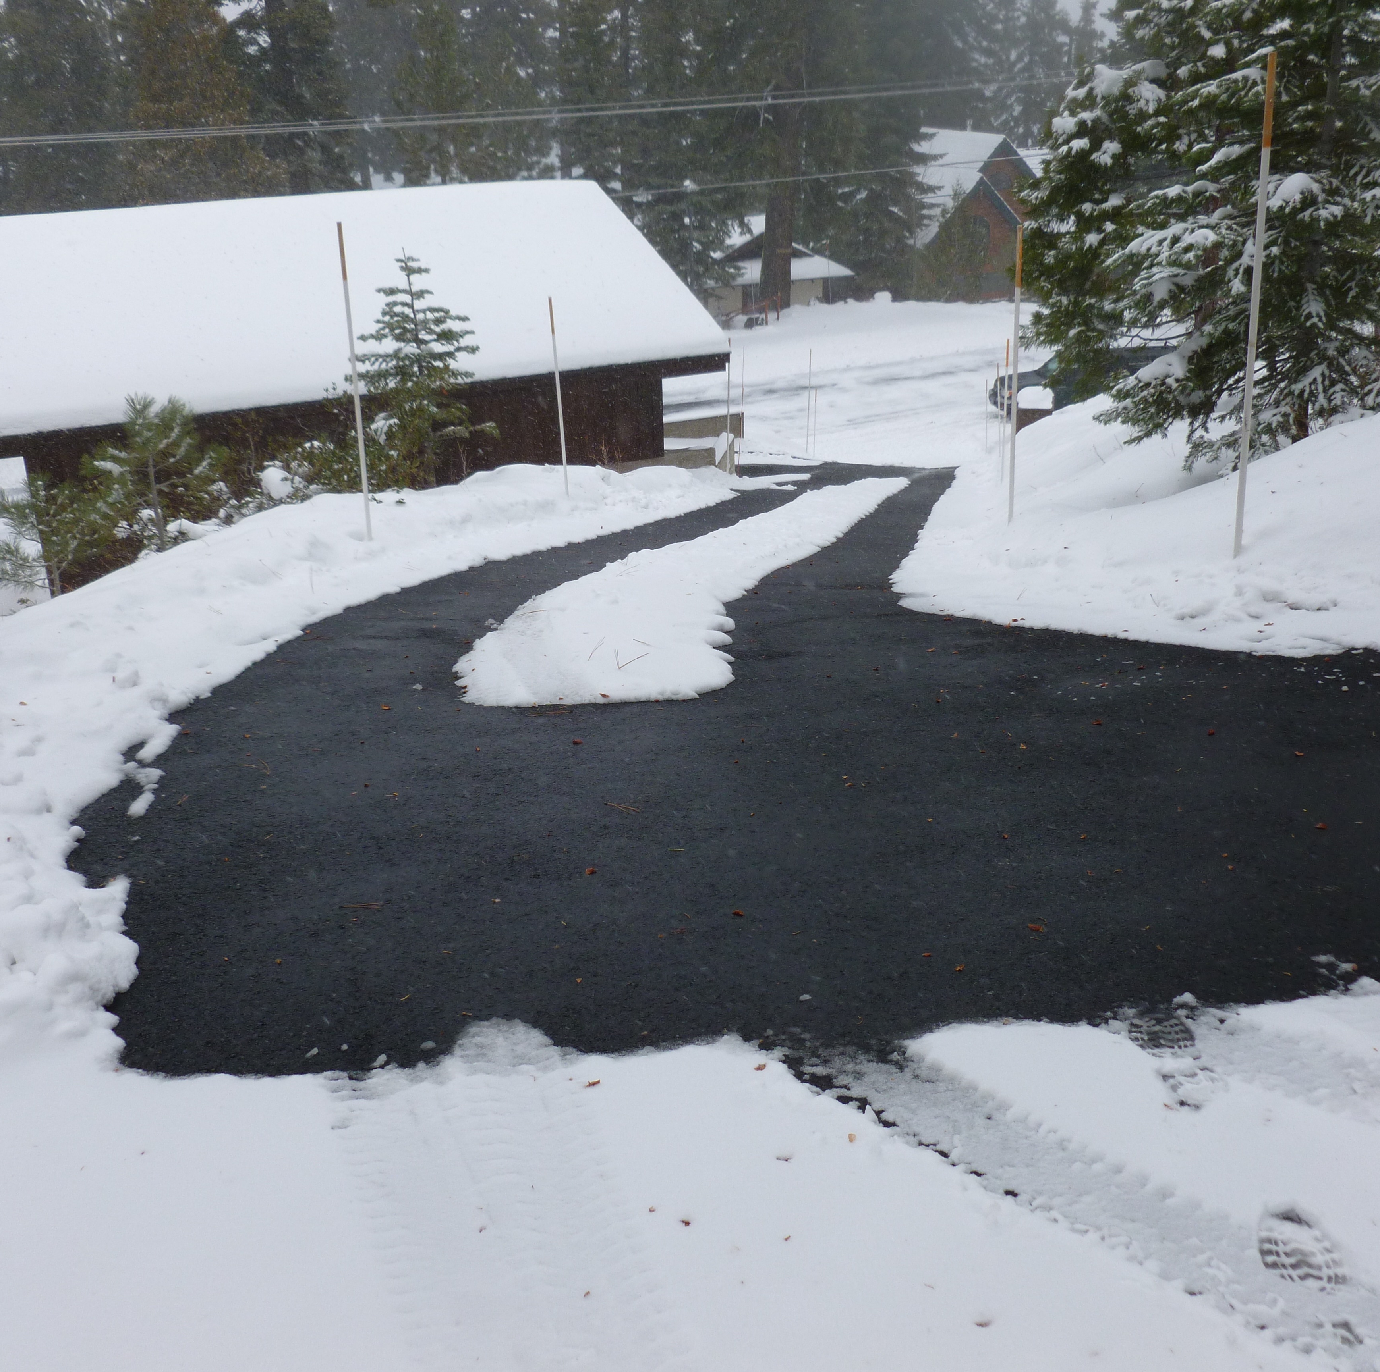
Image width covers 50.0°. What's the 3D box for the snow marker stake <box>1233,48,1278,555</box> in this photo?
[{"bbox_3d":[2.402,-1.559,6.313,0.040,2.100,0.040,4,22,20],"label":"snow marker stake"}]

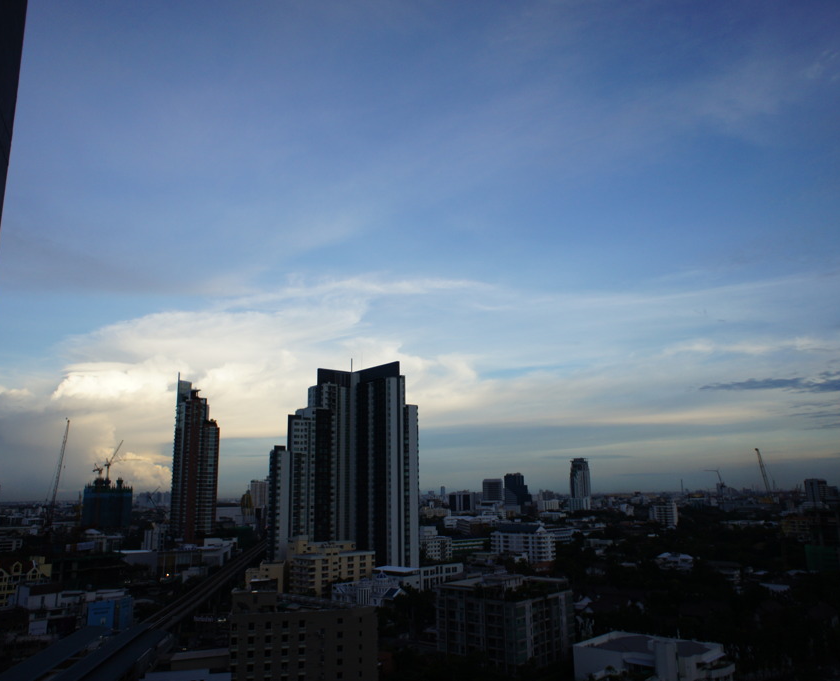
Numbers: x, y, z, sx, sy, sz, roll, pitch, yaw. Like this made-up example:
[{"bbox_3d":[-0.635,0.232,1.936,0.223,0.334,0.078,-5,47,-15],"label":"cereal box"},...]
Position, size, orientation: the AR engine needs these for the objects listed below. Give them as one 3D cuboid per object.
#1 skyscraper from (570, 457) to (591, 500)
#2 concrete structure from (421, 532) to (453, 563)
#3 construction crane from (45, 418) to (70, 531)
[{"bbox_3d":[302.400,278.050,1285.990,33.000,109.620,30.000,-5,-13,19],"label":"skyscraper"},{"bbox_3d":[10.860,150.090,489.920,22.000,19.500,14.000,6,-15,-29],"label":"concrete structure"},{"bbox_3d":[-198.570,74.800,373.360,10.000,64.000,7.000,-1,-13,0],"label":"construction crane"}]

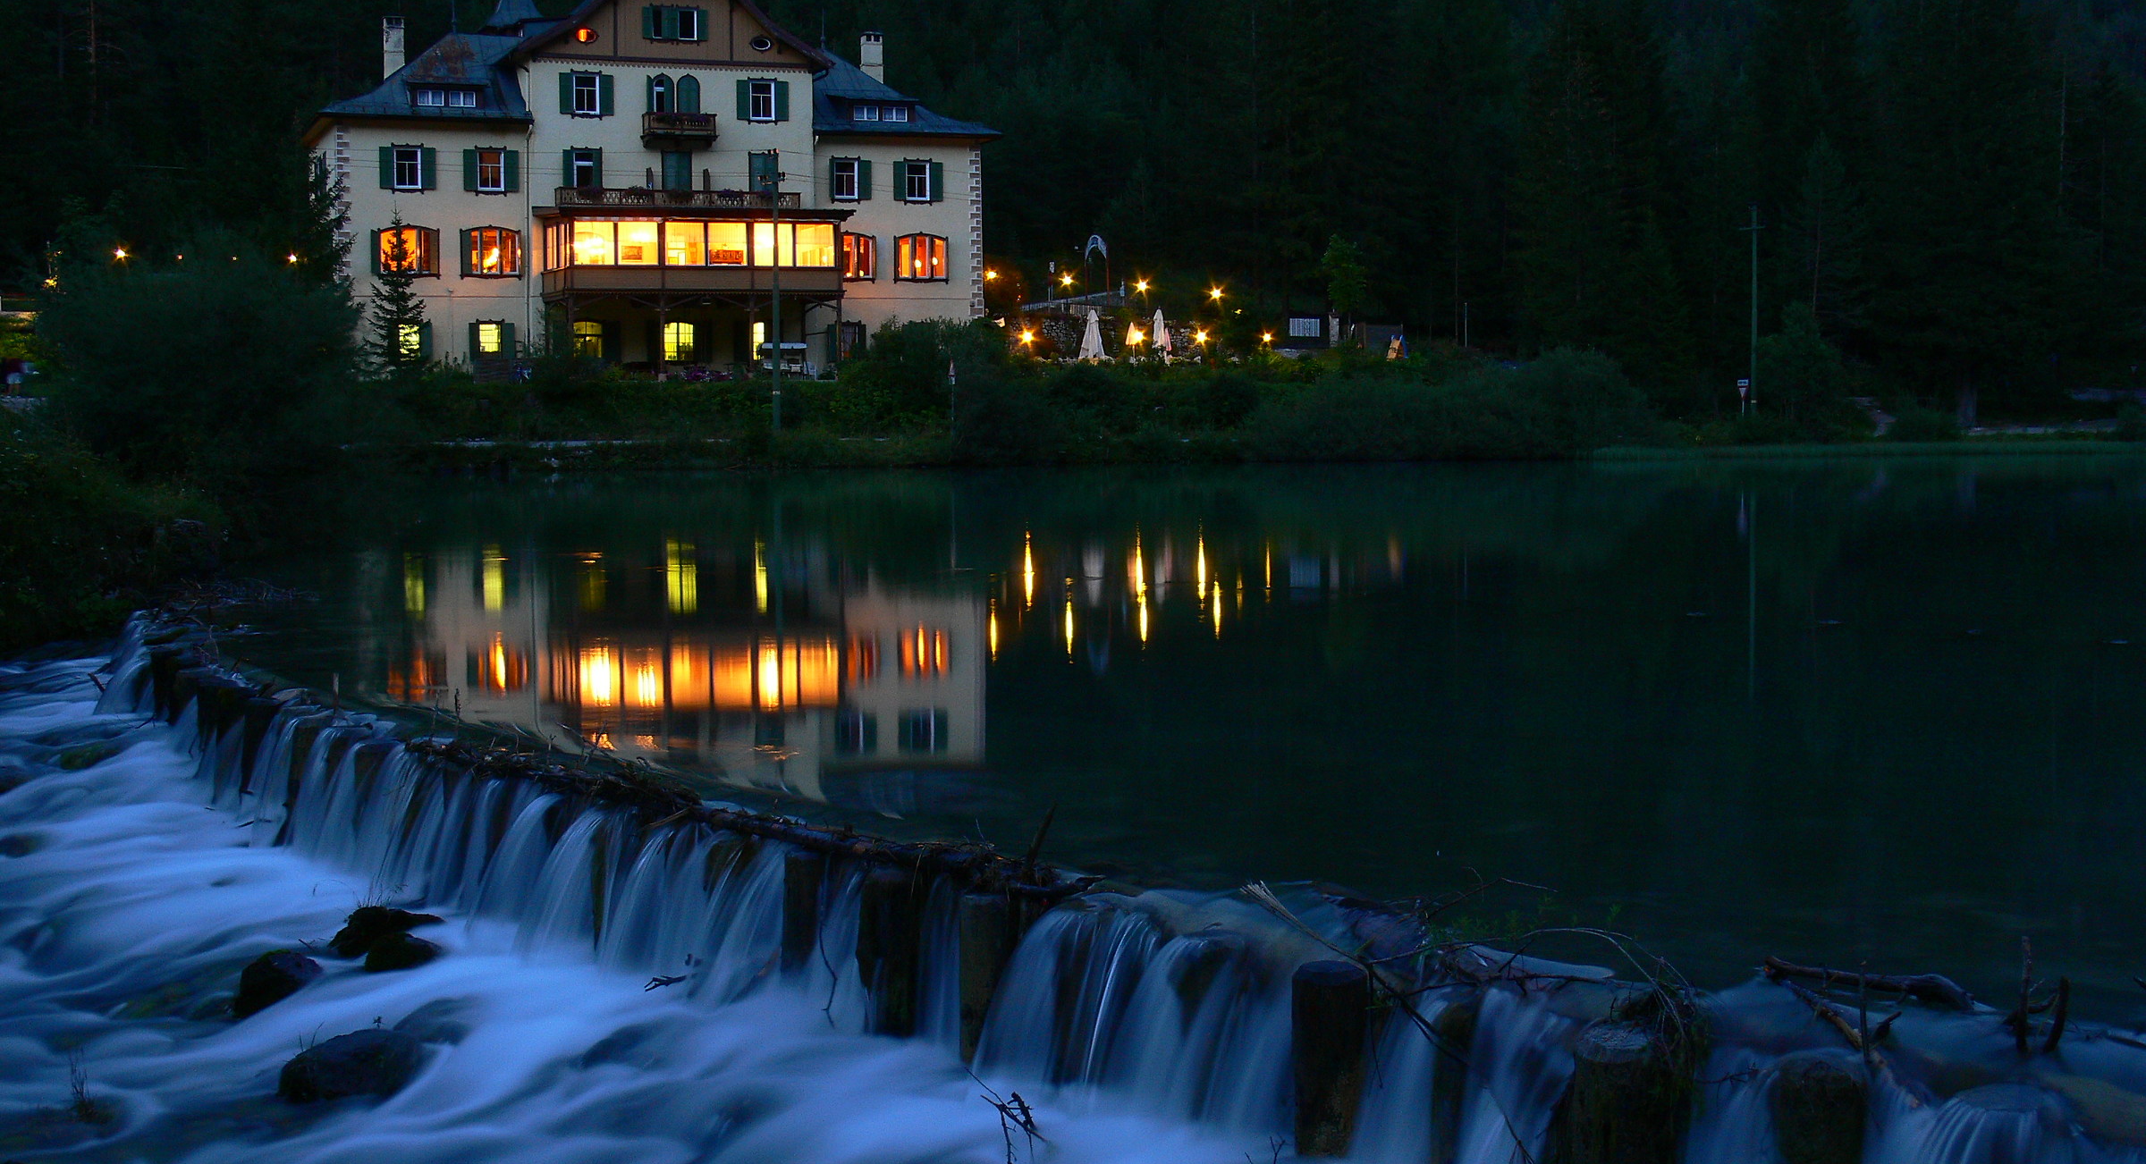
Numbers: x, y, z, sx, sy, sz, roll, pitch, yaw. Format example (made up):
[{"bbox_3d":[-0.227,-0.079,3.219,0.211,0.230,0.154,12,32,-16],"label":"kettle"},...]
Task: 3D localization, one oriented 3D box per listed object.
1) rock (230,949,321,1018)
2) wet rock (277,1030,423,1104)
[{"bbox_3d":[-4.440,2.215,14.516,0.505,0.331,0.420,-2,4,-17],"label":"rock"},{"bbox_3d":[-3.541,2.347,12.727,0.705,0.314,0.520,-1,4,-16],"label":"wet rock"}]

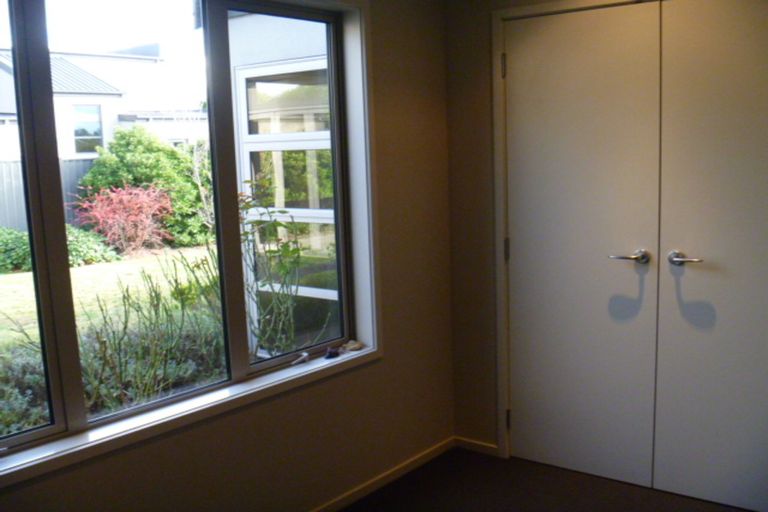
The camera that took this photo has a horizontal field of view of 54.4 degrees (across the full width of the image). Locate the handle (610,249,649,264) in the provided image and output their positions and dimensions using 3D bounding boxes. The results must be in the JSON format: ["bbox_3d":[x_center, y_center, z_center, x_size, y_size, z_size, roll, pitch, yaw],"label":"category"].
[{"bbox_3d":[0.997,0.006,3.029,0.147,0.062,0.065,4,10,36],"label":"handle"}]

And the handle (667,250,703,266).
[{"bbox_3d":[1.172,0.015,2.901,0.147,0.062,0.065,4,10,36],"label":"handle"}]

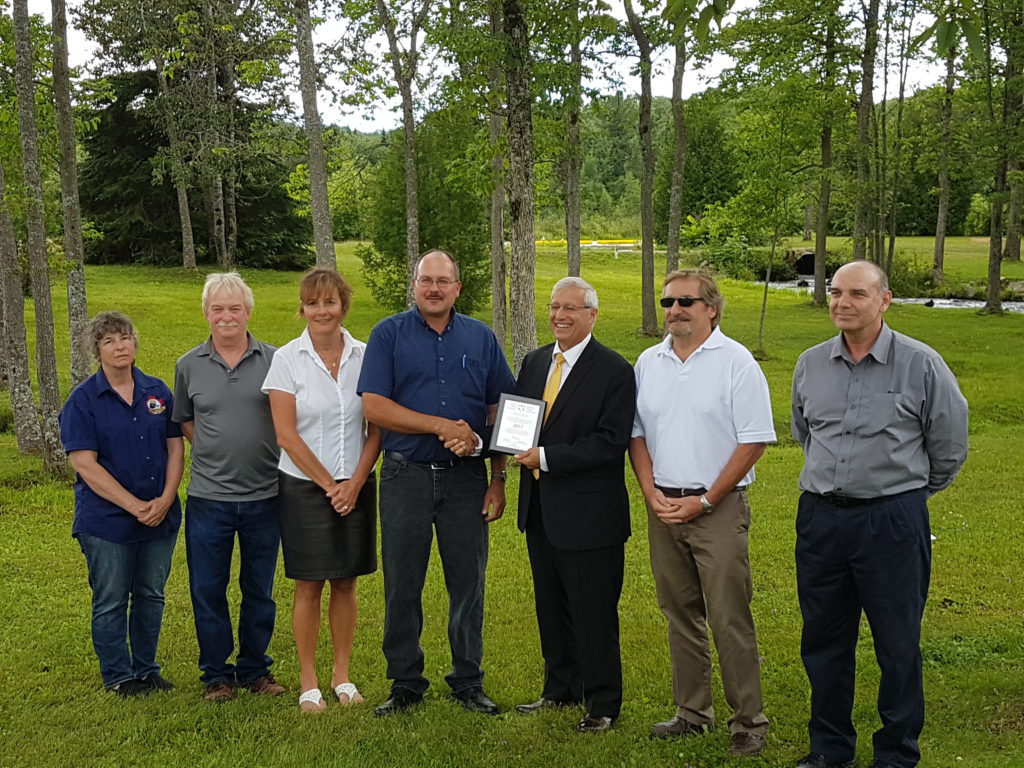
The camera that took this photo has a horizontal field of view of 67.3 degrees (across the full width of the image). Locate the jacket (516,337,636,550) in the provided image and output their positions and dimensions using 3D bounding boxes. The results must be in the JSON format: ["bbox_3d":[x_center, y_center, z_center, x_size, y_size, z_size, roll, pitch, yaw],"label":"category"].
[{"bbox_3d":[0.232,0.213,2.851,0.490,0.770,0.380,5,10,37],"label":"jacket"}]

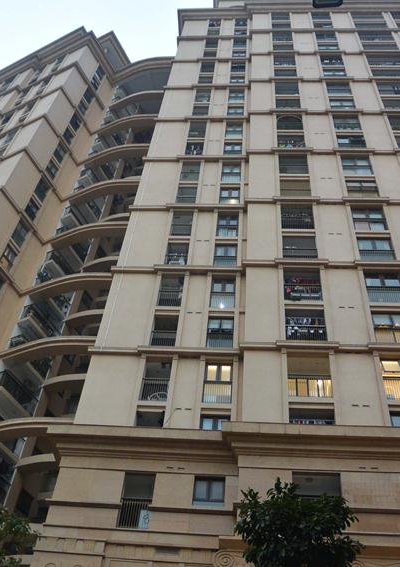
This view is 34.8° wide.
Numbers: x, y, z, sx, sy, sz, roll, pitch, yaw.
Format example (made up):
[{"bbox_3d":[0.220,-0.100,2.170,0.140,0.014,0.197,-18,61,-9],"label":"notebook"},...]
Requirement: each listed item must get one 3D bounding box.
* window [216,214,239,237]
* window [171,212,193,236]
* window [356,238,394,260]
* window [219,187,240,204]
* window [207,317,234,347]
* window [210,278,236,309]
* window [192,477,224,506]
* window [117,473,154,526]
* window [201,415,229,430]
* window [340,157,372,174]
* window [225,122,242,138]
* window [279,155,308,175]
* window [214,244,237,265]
[{"bbox_3d":[1.653,-3.490,37.866,1.310,2.350,0.180,1,-50,4],"label":"window"},{"bbox_3d":[-1.064,-3.503,38.005,1.210,2.350,0.180,1,-50,4],"label":"window"},{"bbox_3d":[9.491,-1.792,34.250,1.799,2.150,0.200,1,-50,4],"label":"window"},{"bbox_3d":[1.907,-5.535,40.262,1.250,2.100,0.180,1,-50,4],"label":"window"},{"bbox_3d":[0.985,2.316,30.211,1.220,2.130,0.150,1,-50,4],"label":"window"},{"bbox_3d":[1.197,0.478,32.411,1.220,2.380,0.150,1,-50,4],"label":"window"},{"bbox_3d":[0.334,7.685,23.441,1.150,1.270,0.150,1,-50,4],"label":"window"},{"bbox_3d":[-2.337,8.087,23.787,1.168,2.242,0.200,1,-50,4],"label":"window"},{"bbox_3d":[0.548,6.097,25.684,1.220,2.000,0.150,1,-50,4],"label":"window"},{"bbox_3d":[10.299,-7.657,41.708,1.900,2.250,0.180,1,-50,4],"label":"window"},{"bbox_3d":[2.538,-11.133,46.311,1.220,2.400,0.150,1,-50,4],"label":"window"},{"bbox_3d":[6.060,-7.656,41.147,1.800,2.430,0.150,1,-50,4],"label":"window"},{"bbox_3d":[1.460,-1.577,35.623,1.300,2.100,0.180,1,-50,4],"label":"window"}]

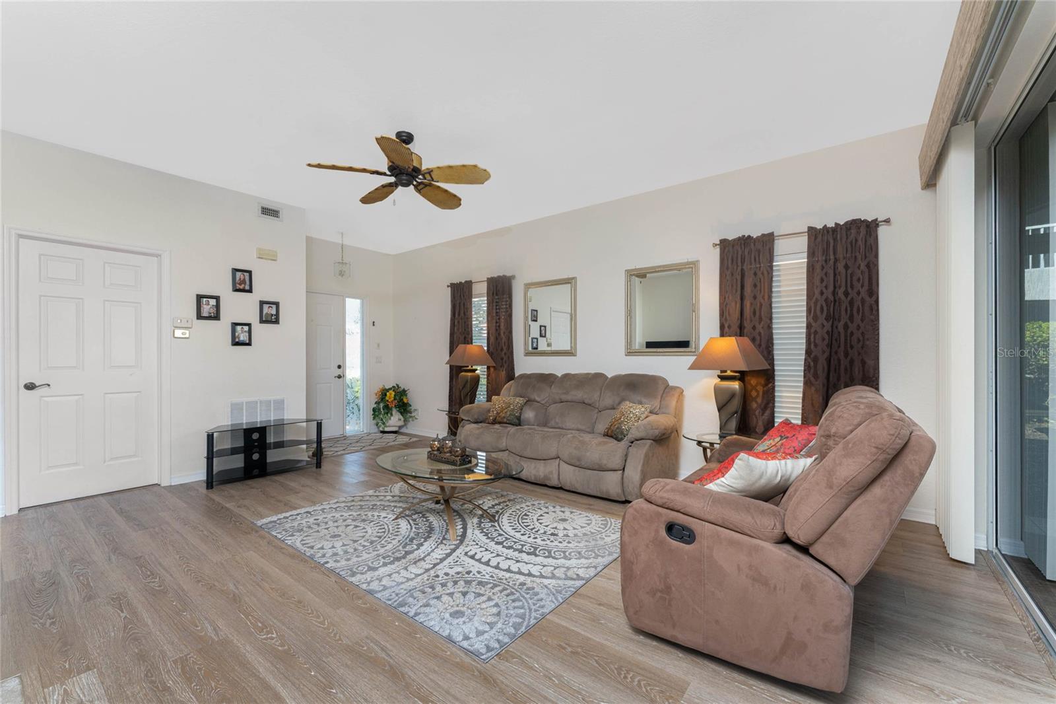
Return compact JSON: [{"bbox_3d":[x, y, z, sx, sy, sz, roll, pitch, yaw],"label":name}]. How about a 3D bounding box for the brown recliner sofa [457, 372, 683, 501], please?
[{"bbox_3d":[0.291,0.698,3.961,2.100,0.990,0.930,0,0,36],"label":"brown recliner sofa"}]

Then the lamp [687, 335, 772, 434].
[{"bbox_3d":[1.543,0.268,3.170,0.445,0.772,0.445,0,0,-45],"label":"lamp"}]

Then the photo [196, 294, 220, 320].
[{"bbox_3d":[-3.018,-0.415,3.878,0.020,0.235,0.181,0,-1,39],"label":"photo"}]

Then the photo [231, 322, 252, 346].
[{"bbox_3d":[-2.881,-0.176,4.138,0.022,0.235,0.180,0,0,39],"label":"photo"}]

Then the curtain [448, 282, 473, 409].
[{"bbox_3d":[-0.893,0.136,5.420,0.410,2.120,0.100,0,0,37],"label":"curtain"}]

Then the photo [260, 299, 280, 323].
[{"bbox_3d":[-2.721,-0.418,4.335,0.022,0.240,0.190,0,0,39],"label":"photo"}]

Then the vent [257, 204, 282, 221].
[{"bbox_3d":[-2.718,-1.473,4.342,0.020,0.150,0.245,0,0,39],"label":"vent"}]

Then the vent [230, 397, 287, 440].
[{"bbox_3d":[-2.757,0.747,4.199,0.020,0.540,0.524,0,-1,39],"label":"vent"}]

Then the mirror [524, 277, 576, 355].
[{"bbox_3d":[0.249,-0.380,4.649,0.706,0.853,0.030,0,0,36],"label":"mirror"}]

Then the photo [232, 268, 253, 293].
[{"bbox_3d":[-2.845,-0.704,4.090,0.020,0.226,0.170,0,-1,39],"label":"photo"}]

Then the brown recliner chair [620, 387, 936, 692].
[{"bbox_3d":[1.219,0.693,2.150,1.060,1.020,1.470,0,0,29],"label":"brown recliner chair"}]

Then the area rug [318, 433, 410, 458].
[{"bbox_3d":[-2.309,1.201,5.380,1.020,0.012,1.520,0,-1,39],"label":"area rug"}]

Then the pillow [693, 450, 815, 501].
[{"bbox_3d":[1.100,0.592,1.980,0.420,0.140,0.400,4,-42,-8],"label":"pillow"}]

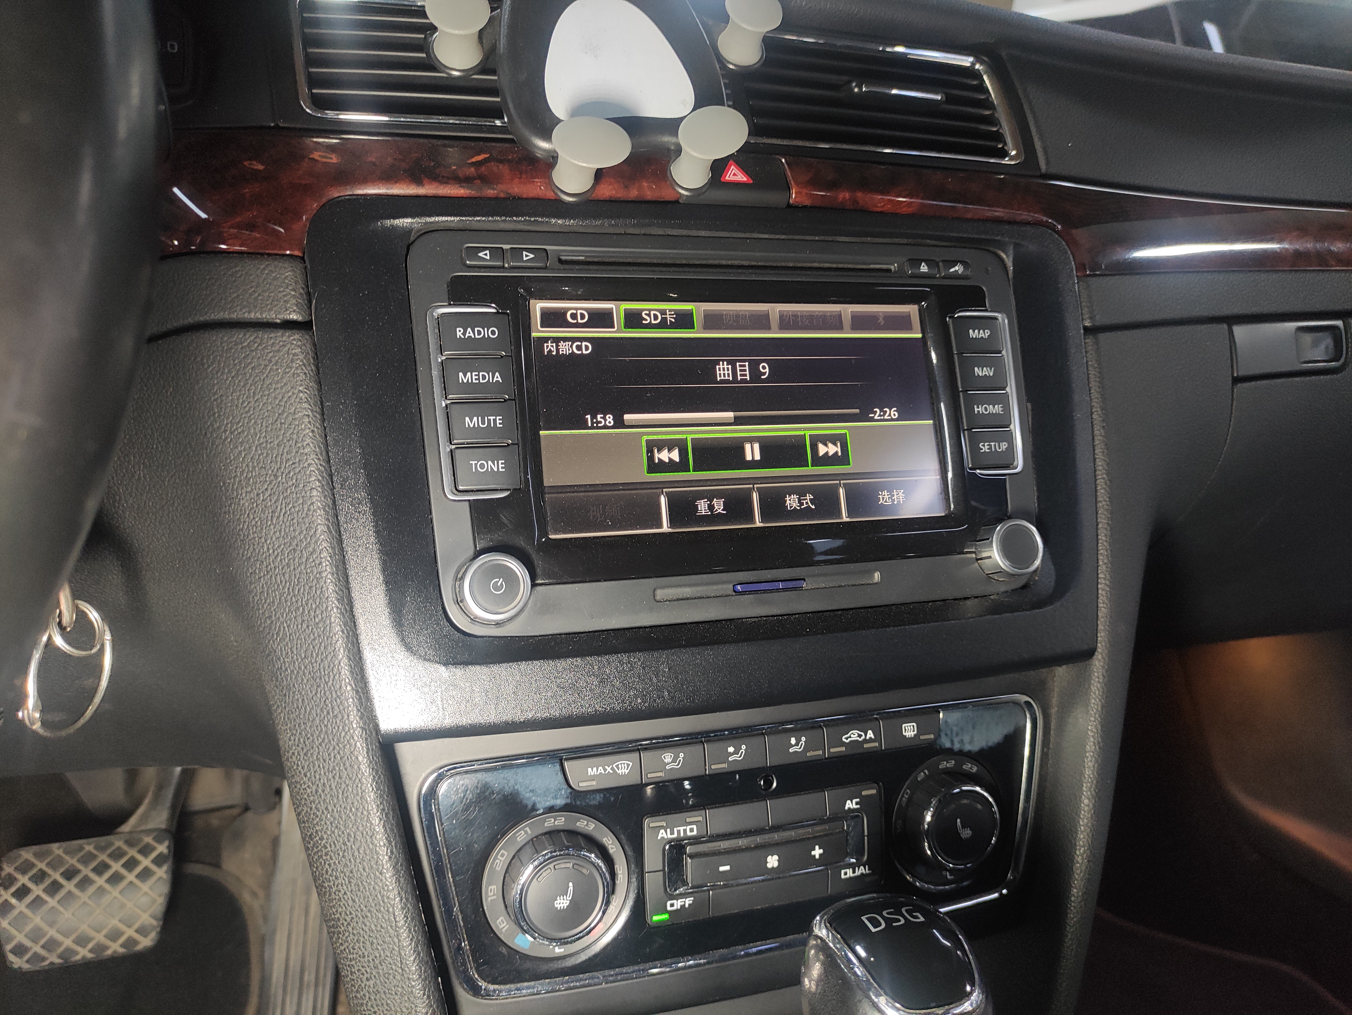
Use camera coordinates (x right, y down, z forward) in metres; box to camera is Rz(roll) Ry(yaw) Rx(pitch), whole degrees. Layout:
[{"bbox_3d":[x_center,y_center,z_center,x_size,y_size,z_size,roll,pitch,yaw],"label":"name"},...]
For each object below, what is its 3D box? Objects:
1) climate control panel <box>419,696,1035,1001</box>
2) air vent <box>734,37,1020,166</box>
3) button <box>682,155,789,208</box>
[{"bbox_3d":[0.029,0.108,0.324,0.219,0.075,0.025,-3,3,-18],"label":"climate control panel"},{"bbox_3d":[0.076,-0.156,0.387,0.117,0.051,0.025,-3,-19,-20],"label":"air vent"},{"bbox_3d":[0.019,-0.114,0.350,0.041,0.021,0.012,-3,-23,-17],"label":"button"}]

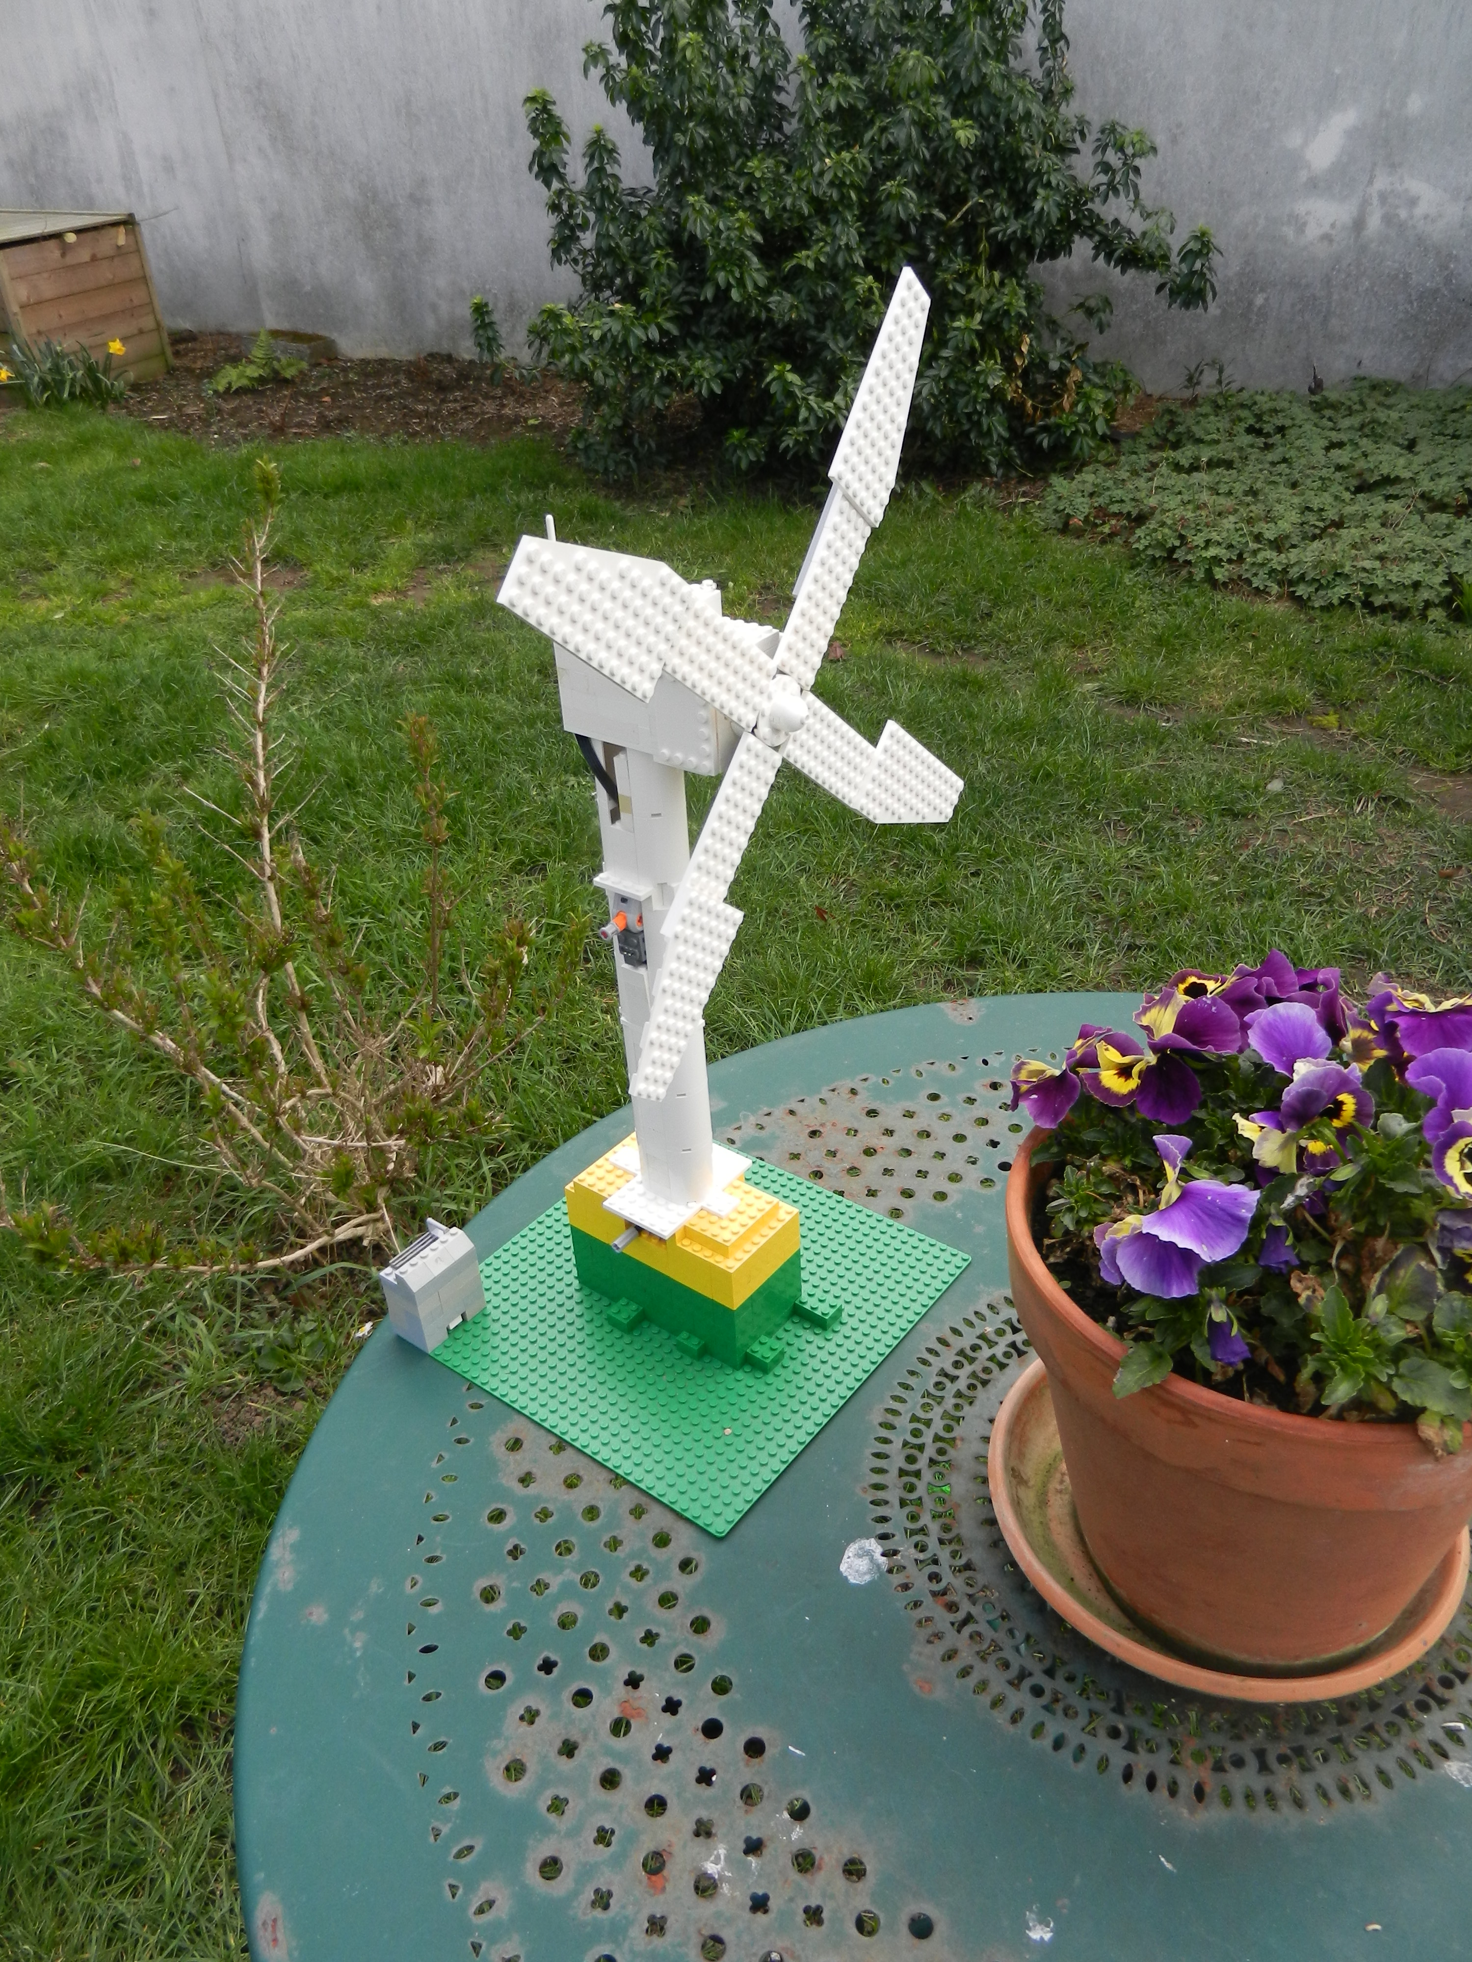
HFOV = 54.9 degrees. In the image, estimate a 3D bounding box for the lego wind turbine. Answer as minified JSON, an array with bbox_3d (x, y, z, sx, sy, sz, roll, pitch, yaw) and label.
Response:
[{"bbox_3d":[-0.023,-0.044,0.732,0.163,0.563,0.333,20,39,33],"label":"lego wind turbine"}]

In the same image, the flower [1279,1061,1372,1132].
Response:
[{"bbox_3d":[0.269,0.053,0.645,0.044,0.038,0.032,-29,40,-35],"label":"flower"}]

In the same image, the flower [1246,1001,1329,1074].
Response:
[{"bbox_3d":[0.260,0.027,0.668,0.045,0.040,0.030,8,33,17],"label":"flower"}]

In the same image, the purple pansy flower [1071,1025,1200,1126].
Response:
[{"bbox_3d":[0.190,0.045,0.672,0.050,0.047,0.050,-12,33,-14],"label":"purple pansy flower"}]

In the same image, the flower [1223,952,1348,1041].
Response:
[{"bbox_3d":[0.268,0.007,0.690,0.060,0.046,0.038,-14,33,-17],"label":"flower"}]

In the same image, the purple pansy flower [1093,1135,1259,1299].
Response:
[{"bbox_3d":[0.187,0.100,0.602,0.050,0.052,0.063,17,37,30],"label":"purple pansy flower"}]

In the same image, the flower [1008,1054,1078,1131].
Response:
[{"bbox_3d":[0.148,0.053,0.682,0.032,0.037,0.036,9,34,20],"label":"flower"}]

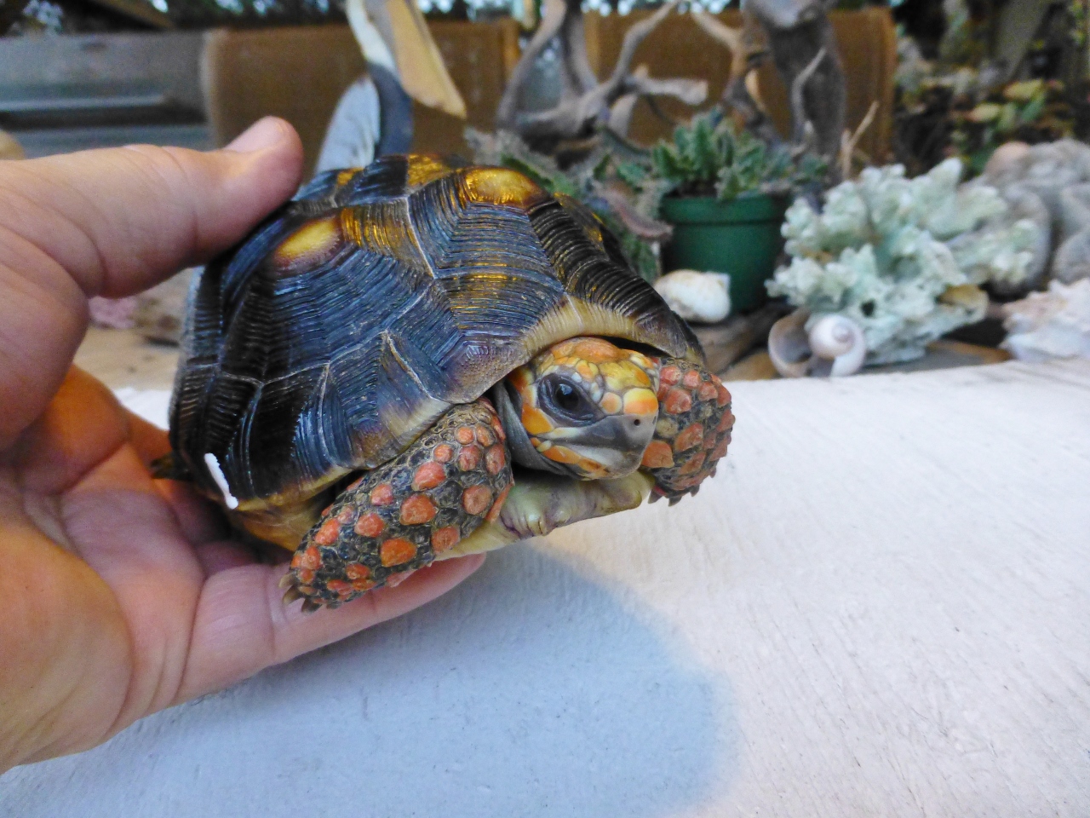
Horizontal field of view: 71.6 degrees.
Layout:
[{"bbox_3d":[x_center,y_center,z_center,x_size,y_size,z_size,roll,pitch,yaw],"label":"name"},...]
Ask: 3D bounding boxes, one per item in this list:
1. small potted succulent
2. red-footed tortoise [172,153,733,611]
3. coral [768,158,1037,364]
[{"bbox_3d":[0.141,-0.150,0.580,0.137,0.148,0.135,4,17,13],"label":"small potted succulent"},{"bbox_3d":[-0.026,-0.017,0.183,0.113,0.082,0.140,-13,7,-33],"label":"red-footed tortoise"},{"bbox_3d":[0.261,-0.107,0.550,0.183,0.137,0.130,8,19,24],"label":"coral"}]

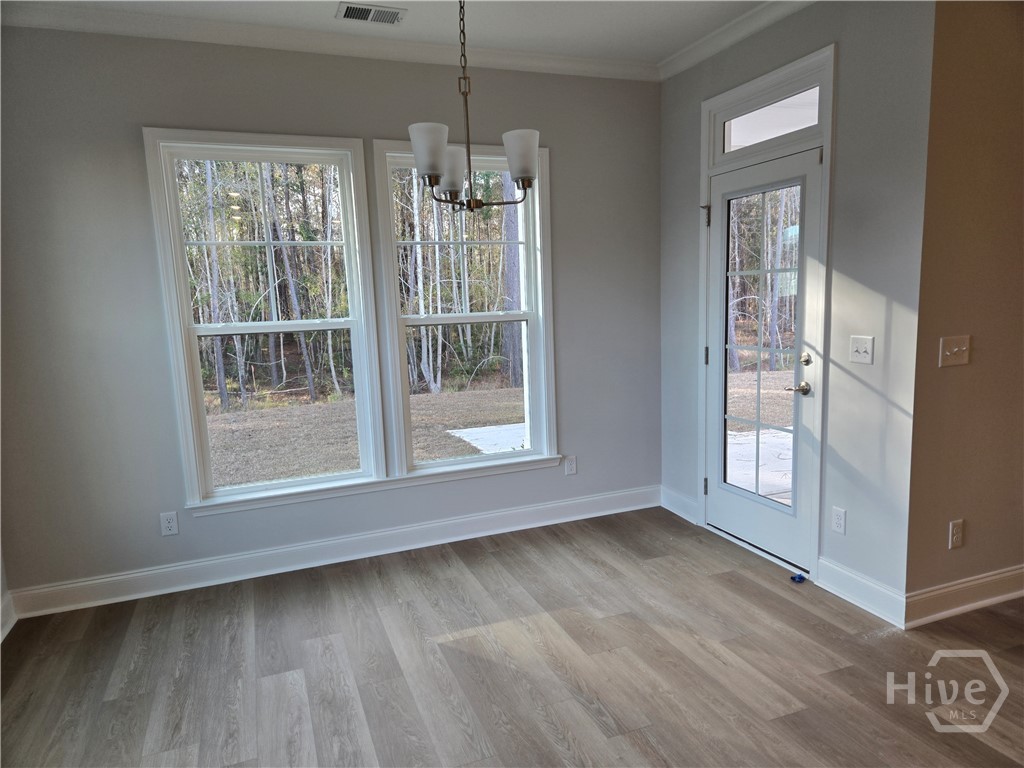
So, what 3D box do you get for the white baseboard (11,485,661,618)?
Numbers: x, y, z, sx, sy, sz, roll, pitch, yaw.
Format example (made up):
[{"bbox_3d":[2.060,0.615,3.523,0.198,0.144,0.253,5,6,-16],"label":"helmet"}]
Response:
[{"bbox_3d":[-0.681,0.890,3.853,3.617,0.132,0.025,-5,9,-21],"label":"white baseboard"}]

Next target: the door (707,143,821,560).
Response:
[{"bbox_3d":[1.303,-0.115,3.570,0.047,2.016,0.791,-5,9,-21],"label":"door"}]

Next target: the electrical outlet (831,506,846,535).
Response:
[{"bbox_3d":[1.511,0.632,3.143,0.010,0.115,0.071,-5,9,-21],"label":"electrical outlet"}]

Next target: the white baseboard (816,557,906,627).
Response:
[{"bbox_3d":[1.565,0.926,3.053,0.025,0.132,0.470,-5,9,-21],"label":"white baseboard"}]

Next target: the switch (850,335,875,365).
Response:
[{"bbox_3d":[1.513,-0.145,2.946,0.015,0.116,0.114,-5,9,-21],"label":"switch"}]

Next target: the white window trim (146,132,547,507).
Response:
[{"bbox_3d":[-0.710,-0.344,3.693,2.094,1.885,0.080,-5,9,-21],"label":"white window trim"}]

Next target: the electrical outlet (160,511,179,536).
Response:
[{"bbox_3d":[-1.720,0.704,3.421,0.071,0.115,0.010,-5,9,-21],"label":"electrical outlet"}]

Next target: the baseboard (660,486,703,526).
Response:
[{"bbox_3d":[1.060,0.760,4.316,0.025,0.132,0.422,-5,9,-21],"label":"baseboard"}]

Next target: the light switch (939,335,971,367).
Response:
[{"bbox_3d":[1.813,-0.133,2.777,0.166,0.116,0.015,-5,9,-21],"label":"light switch"}]

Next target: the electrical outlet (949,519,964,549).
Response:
[{"bbox_3d":[1.911,0.647,2.921,0.072,0.116,0.010,-5,9,-21],"label":"electrical outlet"}]

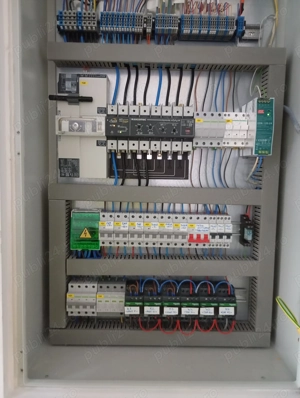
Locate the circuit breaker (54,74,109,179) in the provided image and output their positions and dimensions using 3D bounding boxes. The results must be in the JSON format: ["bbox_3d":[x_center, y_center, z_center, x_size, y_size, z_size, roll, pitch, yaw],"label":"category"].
[{"bbox_3d":[-0.156,-0.169,0.776,0.116,0.234,0.090,1,5,-1],"label":"circuit breaker"}]

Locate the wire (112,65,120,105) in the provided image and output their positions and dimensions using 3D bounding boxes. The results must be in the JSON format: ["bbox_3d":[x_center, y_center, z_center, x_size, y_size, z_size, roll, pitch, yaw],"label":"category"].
[{"bbox_3d":[-0.080,-0.272,0.769,0.019,0.093,0.022,1,5,-1],"label":"wire"}]

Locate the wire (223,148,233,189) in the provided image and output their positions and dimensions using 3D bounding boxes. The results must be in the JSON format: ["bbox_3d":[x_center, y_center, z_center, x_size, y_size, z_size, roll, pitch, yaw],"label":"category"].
[{"bbox_3d":[0.198,-0.077,0.819,0.022,0.102,0.012,1,5,-1],"label":"wire"}]

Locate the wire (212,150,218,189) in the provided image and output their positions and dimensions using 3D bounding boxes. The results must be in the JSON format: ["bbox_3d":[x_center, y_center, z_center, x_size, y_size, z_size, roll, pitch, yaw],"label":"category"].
[{"bbox_3d":[0.164,-0.073,0.803,0.013,0.094,0.015,1,5,-1],"label":"wire"}]

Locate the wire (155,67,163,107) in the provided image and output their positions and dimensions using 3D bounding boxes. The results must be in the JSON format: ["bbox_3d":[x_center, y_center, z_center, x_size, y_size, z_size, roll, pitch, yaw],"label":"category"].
[{"bbox_3d":[0.023,-0.280,0.802,0.016,0.105,0.014,1,5,0],"label":"wire"}]

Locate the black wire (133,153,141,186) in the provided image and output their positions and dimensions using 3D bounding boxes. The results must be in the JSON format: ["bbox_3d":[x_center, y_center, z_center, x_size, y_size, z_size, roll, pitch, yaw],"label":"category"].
[{"bbox_3d":[-0.032,-0.072,0.786,0.017,0.083,0.018,1,5,-1],"label":"black wire"}]

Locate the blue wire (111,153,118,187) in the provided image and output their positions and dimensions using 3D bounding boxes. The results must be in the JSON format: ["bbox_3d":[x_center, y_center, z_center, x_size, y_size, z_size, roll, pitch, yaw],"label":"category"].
[{"bbox_3d":[-0.087,-0.075,0.812,0.014,0.090,0.013,1,5,0],"label":"blue wire"}]

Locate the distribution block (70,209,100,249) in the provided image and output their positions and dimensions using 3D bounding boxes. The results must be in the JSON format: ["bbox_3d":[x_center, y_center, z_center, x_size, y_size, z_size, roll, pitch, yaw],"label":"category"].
[{"bbox_3d":[-0.159,0.078,0.822,0.072,0.094,0.058,1,5,-1],"label":"distribution block"}]

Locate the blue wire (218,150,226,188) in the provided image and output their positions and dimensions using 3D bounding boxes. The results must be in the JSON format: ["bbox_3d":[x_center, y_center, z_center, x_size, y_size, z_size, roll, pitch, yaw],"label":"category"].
[{"bbox_3d":[0.185,-0.076,0.819,0.019,0.100,0.012,1,5,-1],"label":"blue wire"}]

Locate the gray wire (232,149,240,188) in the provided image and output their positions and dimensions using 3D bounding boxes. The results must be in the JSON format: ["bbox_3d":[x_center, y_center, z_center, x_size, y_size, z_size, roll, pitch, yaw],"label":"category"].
[{"bbox_3d":[0.217,-0.075,0.804,0.018,0.097,0.015,1,5,-1],"label":"gray wire"}]

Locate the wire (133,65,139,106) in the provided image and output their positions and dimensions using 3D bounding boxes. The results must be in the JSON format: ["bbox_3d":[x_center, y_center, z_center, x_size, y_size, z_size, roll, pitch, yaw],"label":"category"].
[{"bbox_3d":[-0.034,-0.282,0.802,0.011,0.104,0.013,1,5,0],"label":"wire"}]

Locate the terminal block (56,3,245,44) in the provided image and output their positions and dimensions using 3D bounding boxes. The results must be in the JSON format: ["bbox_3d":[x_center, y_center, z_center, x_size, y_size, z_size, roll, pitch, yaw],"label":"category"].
[{"bbox_3d":[0.003,-0.394,0.734,0.415,0.062,0.060,1,5,-1],"label":"terminal block"}]

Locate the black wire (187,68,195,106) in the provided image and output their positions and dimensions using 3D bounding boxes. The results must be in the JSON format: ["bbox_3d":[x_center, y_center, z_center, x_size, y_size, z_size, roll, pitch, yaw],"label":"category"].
[{"bbox_3d":[0.101,-0.278,0.799,0.019,0.095,0.015,1,5,-1],"label":"black wire"}]

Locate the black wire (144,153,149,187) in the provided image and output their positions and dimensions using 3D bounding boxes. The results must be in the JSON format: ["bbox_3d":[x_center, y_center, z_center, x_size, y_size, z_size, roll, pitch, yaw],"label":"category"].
[{"bbox_3d":[-0.008,-0.072,0.787,0.011,0.083,0.016,1,5,-1],"label":"black wire"}]

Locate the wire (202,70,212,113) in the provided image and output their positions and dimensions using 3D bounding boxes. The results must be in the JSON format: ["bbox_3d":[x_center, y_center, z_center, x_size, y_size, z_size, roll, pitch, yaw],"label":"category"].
[{"bbox_3d":[0.141,-0.266,0.790,0.023,0.104,0.017,1,5,-1],"label":"wire"}]

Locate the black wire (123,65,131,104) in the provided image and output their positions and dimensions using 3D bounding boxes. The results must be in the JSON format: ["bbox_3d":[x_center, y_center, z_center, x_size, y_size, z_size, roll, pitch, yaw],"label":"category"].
[{"bbox_3d":[-0.057,-0.283,0.802,0.017,0.104,0.014,1,5,0],"label":"black wire"}]

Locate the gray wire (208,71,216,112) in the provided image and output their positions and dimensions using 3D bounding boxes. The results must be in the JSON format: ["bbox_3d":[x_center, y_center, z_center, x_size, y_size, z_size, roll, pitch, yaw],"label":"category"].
[{"bbox_3d":[0.158,-0.270,0.810,0.016,0.104,0.011,1,5,-1],"label":"gray wire"}]

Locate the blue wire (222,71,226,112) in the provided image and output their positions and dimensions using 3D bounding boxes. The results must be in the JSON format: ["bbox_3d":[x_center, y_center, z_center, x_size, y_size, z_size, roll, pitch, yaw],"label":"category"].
[{"bbox_3d":[0.183,-0.264,0.791,0.010,0.101,0.012,1,5,-1],"label":"blue wire"}]

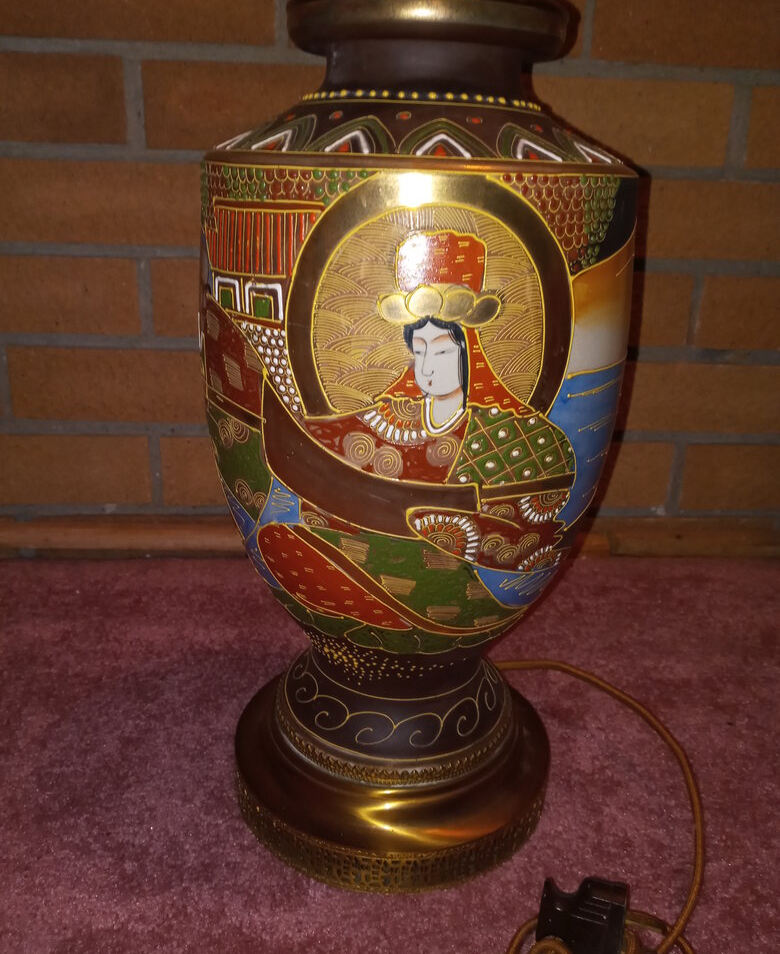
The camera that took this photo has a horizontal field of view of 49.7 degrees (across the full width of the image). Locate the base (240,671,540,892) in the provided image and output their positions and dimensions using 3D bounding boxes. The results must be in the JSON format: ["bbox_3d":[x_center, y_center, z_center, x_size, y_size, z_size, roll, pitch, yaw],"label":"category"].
[{"bbox_3d":[0.001,0.132,0.427,0.156,0.047,0.156,2,19,0],"label":"base"}]

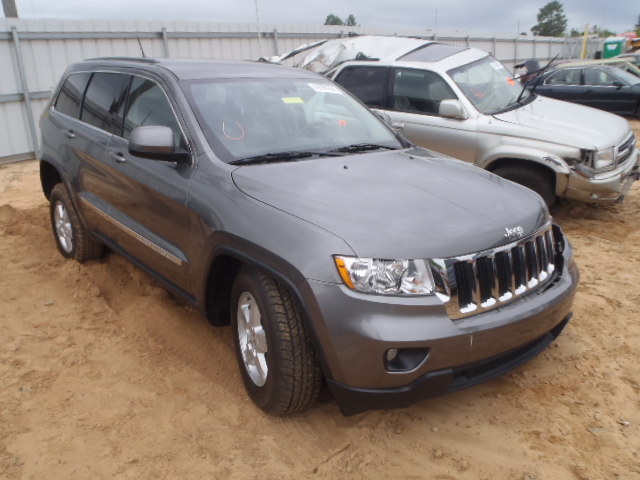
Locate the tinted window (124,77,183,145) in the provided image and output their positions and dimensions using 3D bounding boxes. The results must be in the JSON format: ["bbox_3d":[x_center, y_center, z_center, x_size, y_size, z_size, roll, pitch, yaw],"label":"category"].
[{"bbox_3d":[-0.970,-0.765,3.063,0.090,0.420,0.950,7,8,-43],"label":"tinted window"}]

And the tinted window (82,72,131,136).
[{"bbox_3d":[-1.513,-0.976,3.669,0.090,0.420,0.840,7,8,-43],"label":"tinted window"}]

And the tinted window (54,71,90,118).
[{"bbox_3d":[-2.038,-1.184,4.264,0.090,0.360,0.700,7,8,-43],"label":"tinted window"}]

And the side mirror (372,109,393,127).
[{"bbox_3d":[0.504,-0.927,4.058,0.260,0.200,0.210,-13,21,-39],"label":"side mirror"}]

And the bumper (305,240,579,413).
[{"bbox_3d":[0.787,0.295,2.551,1.860,0.570,0.540,-13,21,-39],"label":"bumper"}]

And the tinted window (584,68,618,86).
[{"bbox_3d":[6.517,-3.735,11.900,0.850,0.380,0.090,11,4,39],"label":"tinted window"}]

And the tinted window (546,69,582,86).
[{"bbox_3d":[5.715,-3.829,12.200,0.800,0.370,0.090,11,4,39],"label":"tinted window"}]

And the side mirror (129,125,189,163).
[{"bbox_3d":[-0.908,-0.529,2.825,0.260,0.200,0.220,-13,21,-39],"label":"side mirror"}]

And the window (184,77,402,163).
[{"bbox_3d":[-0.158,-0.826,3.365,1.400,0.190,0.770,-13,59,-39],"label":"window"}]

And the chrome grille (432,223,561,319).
[{"bbox_3d":[0.867,0.140,2.410,0.990,0.310,0.190,-13,21,-39],"label":"chrome grille"}]

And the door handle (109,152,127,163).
[{"bbox_3d":[-1.297,-0.523,3.318,0.060,0.050,0.240,-13,21,-39],"label":"door handle"}]

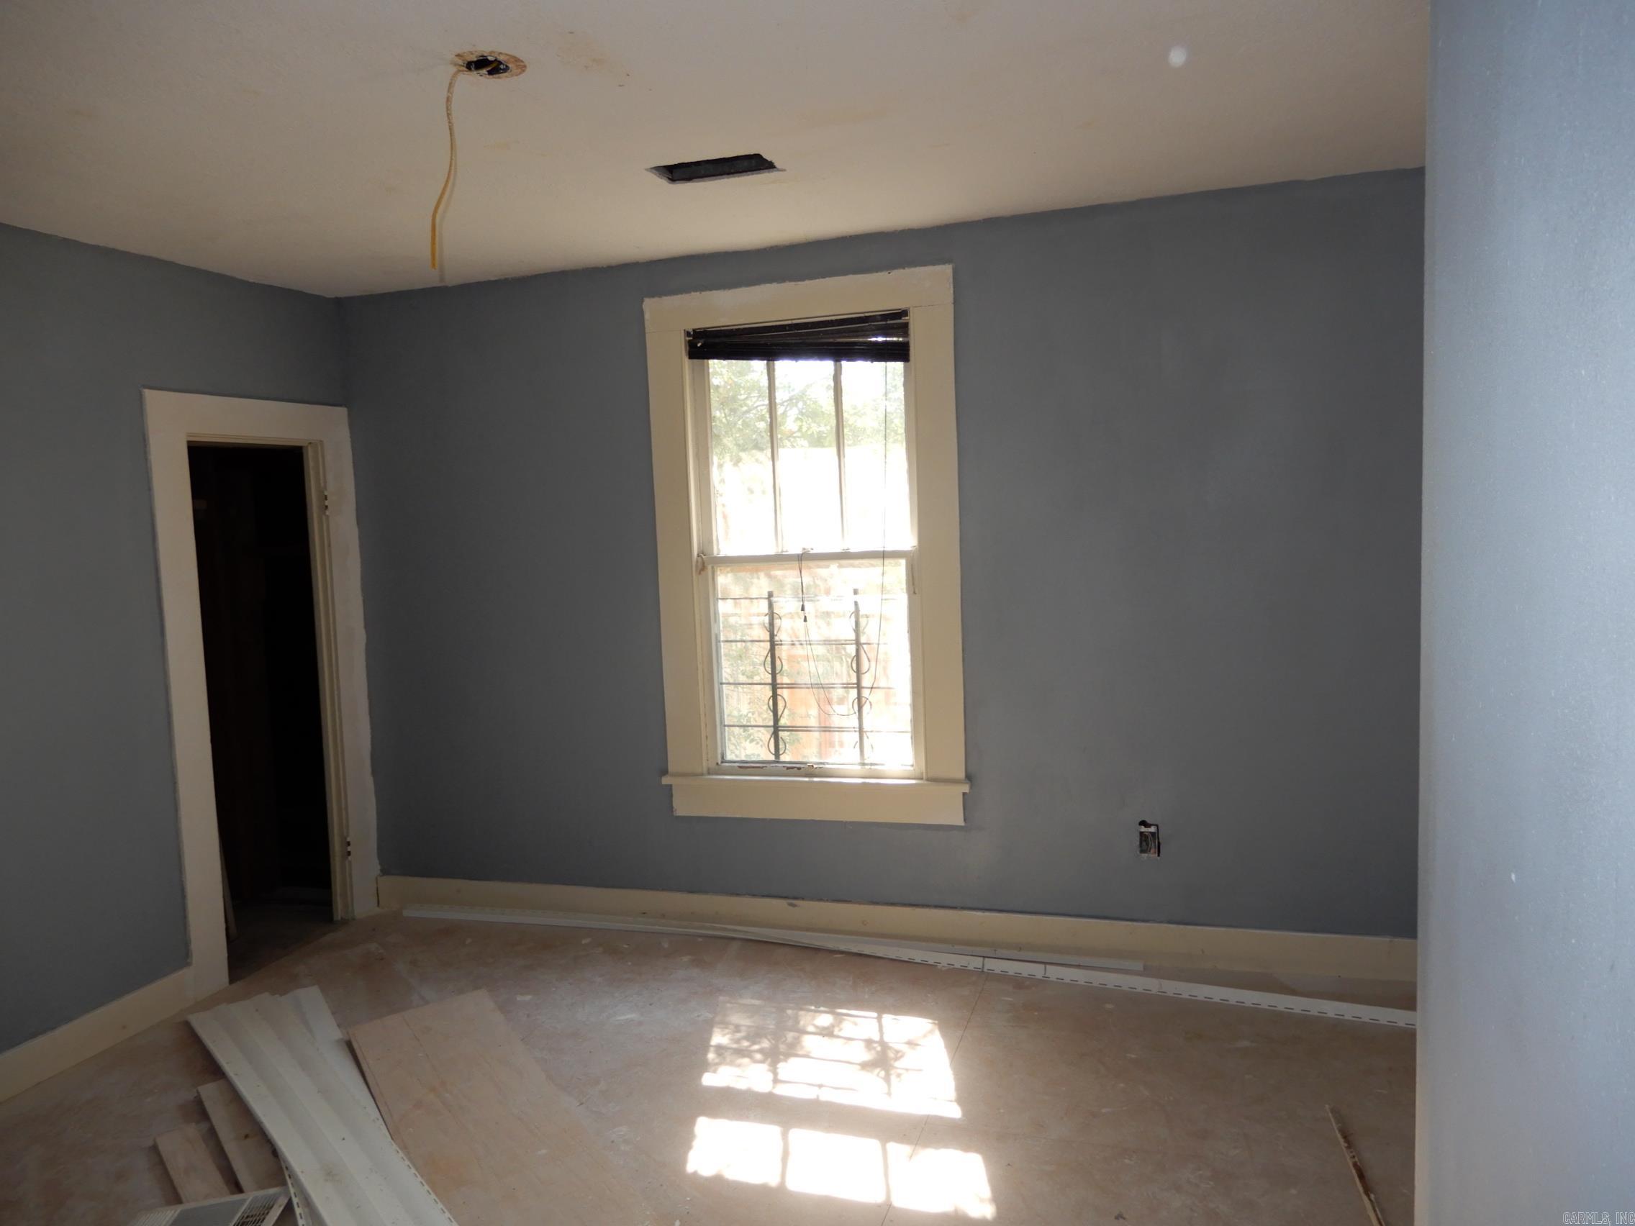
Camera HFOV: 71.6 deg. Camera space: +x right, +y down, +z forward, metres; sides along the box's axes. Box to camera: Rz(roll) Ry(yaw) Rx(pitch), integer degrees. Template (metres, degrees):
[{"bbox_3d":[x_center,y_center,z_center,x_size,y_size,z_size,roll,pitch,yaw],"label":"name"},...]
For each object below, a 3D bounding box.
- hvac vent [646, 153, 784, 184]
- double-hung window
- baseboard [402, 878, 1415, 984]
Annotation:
[{"bbox_3d":[-0.306,-1.338,3.377,0.360,0.045,0.155,-1,4,17],"label":"hvac vent"},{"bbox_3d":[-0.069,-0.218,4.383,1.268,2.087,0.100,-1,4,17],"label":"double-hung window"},{"bbox_3d":[0.078,1.226,4.469,4.272,0.150,0.025,-1,4,17],"label":"baseboard"}]

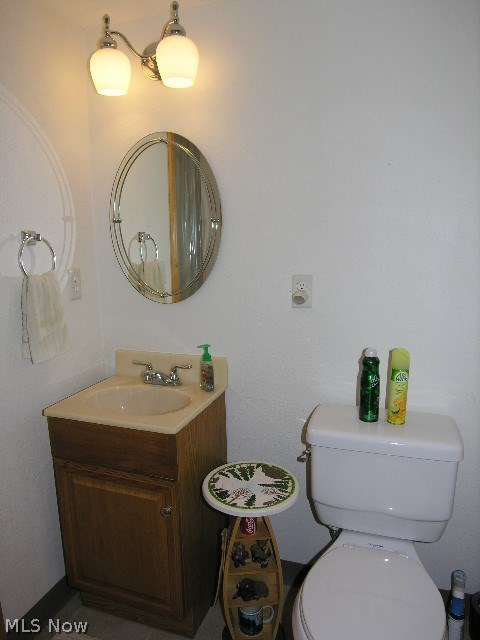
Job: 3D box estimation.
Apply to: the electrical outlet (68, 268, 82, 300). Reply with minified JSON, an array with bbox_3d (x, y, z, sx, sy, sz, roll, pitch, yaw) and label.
[{"bbox_3d":[-0.623,-0.134,1.688,0.010,0.115,0.071,2,11,19],"label":"electrical outlet"}]

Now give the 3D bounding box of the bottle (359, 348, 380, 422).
[{"bbox_3d":[0.423,0.209,1.431,0.060,0.236,0.060,-1,10,0],"label":"bottle"}]

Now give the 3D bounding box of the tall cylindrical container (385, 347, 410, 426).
[{"bbox_3d":[0.503,0.210,1.406,0.058,0.239,0.058,0,10,6],"label":"tall cylindrical container"}]

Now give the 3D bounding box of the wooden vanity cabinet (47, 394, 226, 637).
[{"bbox_3d":[-0.339,0.684,1.670,0.468,0.784,0.425,2,11,19],"label":"wooden vanity cabinet"}]

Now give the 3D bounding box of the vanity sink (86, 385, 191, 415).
[{"bbox_3d":[-0.361,0.343,1.590,0.390,0.130,0.268,2,11,19],"label":"vanity sink"}]

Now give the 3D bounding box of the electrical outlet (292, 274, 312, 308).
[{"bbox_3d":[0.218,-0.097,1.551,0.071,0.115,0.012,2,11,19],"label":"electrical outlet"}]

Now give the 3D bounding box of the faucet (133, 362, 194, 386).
[{"bbox_3d":[-0.311,0.214,1.708,0.260,0.085,0.105,2,11,19],"label":"faucet"}]

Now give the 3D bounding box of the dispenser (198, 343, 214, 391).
[{"bbox_3d":[-0.124,0.177,1.648,0.058,0.172,0.053,-4,10,-15],"label":"dispenser"}]

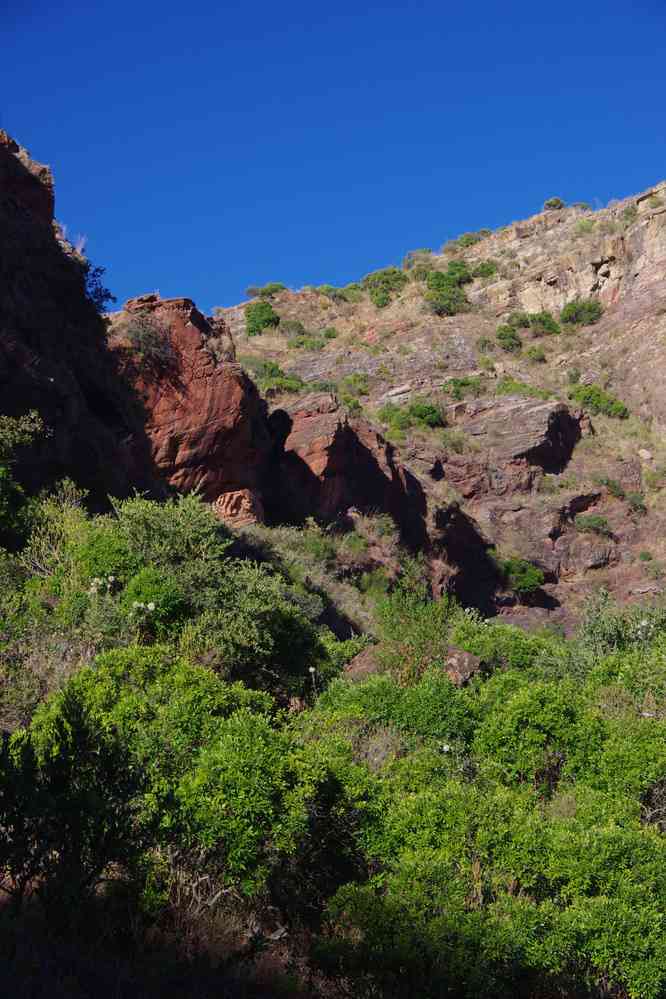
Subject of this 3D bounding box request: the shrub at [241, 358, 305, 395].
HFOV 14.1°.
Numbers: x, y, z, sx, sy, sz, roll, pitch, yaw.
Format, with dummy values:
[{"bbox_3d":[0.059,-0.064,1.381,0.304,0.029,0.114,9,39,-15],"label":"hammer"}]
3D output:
[{"bbox_3d":[-2.652,-5.393,118.000,2.722,1.531,1.769,0,-8,0],"label":"shrub"}]

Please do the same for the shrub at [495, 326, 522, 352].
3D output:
[{"bbox_3d":[8.132,-7.417,124.000,1.162,1.251,1.162,0,-8,0],"label":"shrub"}]

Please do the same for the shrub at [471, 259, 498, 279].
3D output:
[{"bbox_3d":[6.586,-10.042,117.000,1.217,0.843,0.928,0,-8,0],"label":"shrub"}]

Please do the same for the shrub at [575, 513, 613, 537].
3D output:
[{"bbox_3d":[12.969,1.245,134.000,1.890,1.160,1.610,0,-8,0],"label":"shrub"}]

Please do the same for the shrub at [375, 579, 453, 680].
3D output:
[{"bbox_3d":[2.452,3.894,80.000,2.320,3.000,1.970,0,-8,0],"label":"shrub"}]

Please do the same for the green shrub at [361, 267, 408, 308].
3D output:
[{"bbox_3d":[2.526,-10.397,132.000,2.283,1.998,1.941,0,-8,0],"label":"green shrub"}]

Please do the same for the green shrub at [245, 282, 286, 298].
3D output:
[{"bbox_3d":[-2.884,-8.930,115.000,1.795,0.663,1.256,0,-8,0],"label":"green shrub"}]

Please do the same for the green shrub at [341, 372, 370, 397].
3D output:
[{"bbox_3d":[1.321,-6.751,158.000,1.760,1.370,1.500,0,-8,0],"label":"green shrub"}]

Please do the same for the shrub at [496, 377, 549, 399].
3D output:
[{"bbox_3d":[8.238,-4.869,117.000,2.193,0.928,1.316,0,-8,0],"label":"shrub"}]

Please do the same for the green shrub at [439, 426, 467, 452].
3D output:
[{"bbox_3d":[6.402,-3.188,143.000,1.590,1.340,1.350,0,-8,0],"label":"green shrub"}]

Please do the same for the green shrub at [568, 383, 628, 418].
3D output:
[{"bbox_3d":[15.093,-5.628,153.000,3.410,1.990,2.900,0,-8,0],"label":"green shrub"}]

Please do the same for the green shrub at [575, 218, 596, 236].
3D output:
[{"bbox_3d":[11.539,-12.430,123.000,1.005,0.798,0.855,0,-8,0],"label":"green shrub"}]

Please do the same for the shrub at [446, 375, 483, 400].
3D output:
[{"bbox_3d":[7.515,-6.450,155.000,2.190,1.450,1.860,0,-8,0],"label":"shrub"}]

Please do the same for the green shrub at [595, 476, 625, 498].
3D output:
[{"bbox_3d":[14.382,-0.624,140.000,1.560,1.110,1.330,0,-8,0],"label":"green shrub"}]

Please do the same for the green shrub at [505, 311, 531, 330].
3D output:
[{"bbox_3d":[7.403,-7.183,108.000,1.043,0.778,0.856,0,-8,0],"label":"green shrub"}]

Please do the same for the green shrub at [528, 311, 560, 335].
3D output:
[{"bbox_3d":[9.901,-8.286,126.000,1.453,1.090,1.308,0,-8,0],"label":"green shrub"}]

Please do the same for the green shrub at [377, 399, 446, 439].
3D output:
[{"bbox_3d":[2.678,-2.799,93.000,2.350,1.341,1.645,0,-8,0],"label":"green shrub"}]

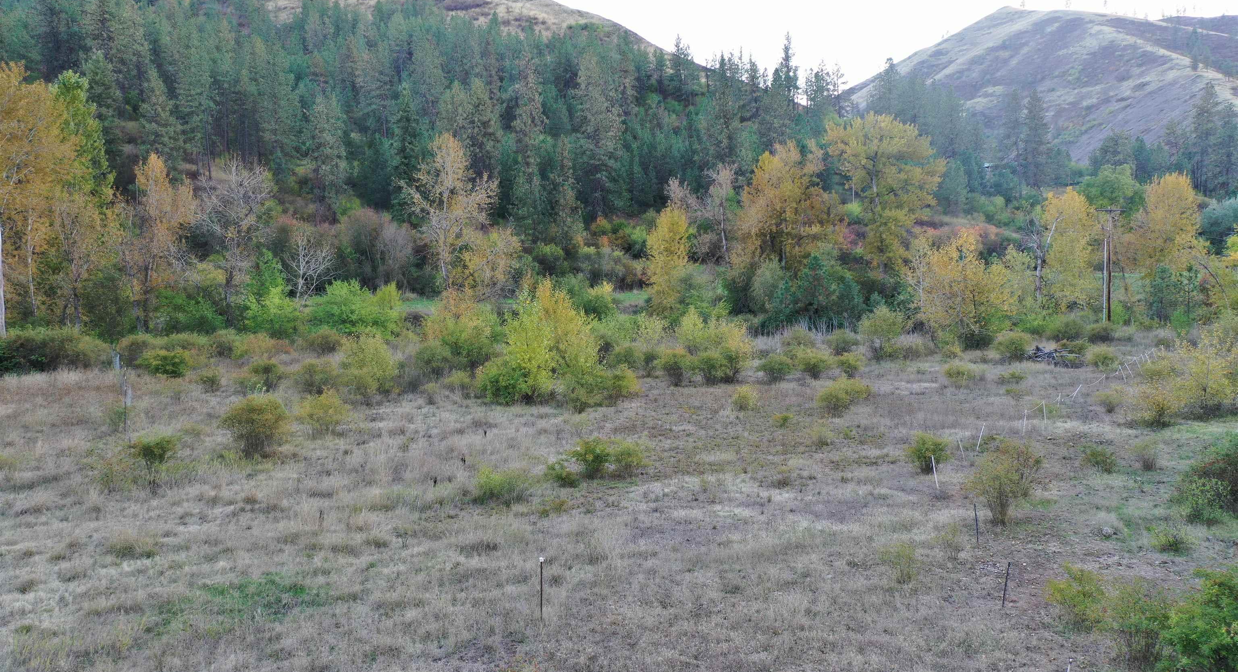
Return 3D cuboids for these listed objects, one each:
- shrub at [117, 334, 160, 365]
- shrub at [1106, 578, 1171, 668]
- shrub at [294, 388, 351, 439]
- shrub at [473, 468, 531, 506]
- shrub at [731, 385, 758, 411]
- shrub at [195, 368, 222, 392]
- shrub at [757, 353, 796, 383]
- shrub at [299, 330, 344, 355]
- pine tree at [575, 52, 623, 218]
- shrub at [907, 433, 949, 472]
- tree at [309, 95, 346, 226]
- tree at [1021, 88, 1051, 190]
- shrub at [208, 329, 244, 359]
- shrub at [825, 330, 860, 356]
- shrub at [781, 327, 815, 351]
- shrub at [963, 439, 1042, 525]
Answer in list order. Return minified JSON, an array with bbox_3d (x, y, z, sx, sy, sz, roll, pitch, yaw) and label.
[{"bbox_3d":[-30.110,0.881,60.310,2.726,2.014,2.590,-3,7,-27],"label":"shrub"},{"bbox_3d":[11.261,6.196,20.876,1.410,1.870,1.360,0,8,0],"label":"shrub"},{"bbox_3d":[-12.144,3.175,39.500,2.295,1.964,2.180,0,5,0],"label":"shrub"},{"bbox_3d":[-3.625,4.677,29.828,1.828,1.226,1.736,-1,6,-7],"label":"shrub"},{"bbox_3d":[6.074,3.013,46.500,1.350,1.260,1.290,0,5,0],"label":"shrub"},{"bbox_3d":[-21.488,2.309,50.500,1.392,1.256,1.323,0,5,0],"label":"shrub"},{"bbox_3d":[9.225,1.930,56.500,2.270,1.820,2.160,0,5,0],"label":"shrub"},{"bbox_3d":[-21.357,0.452,69.254,3.270,1.820,2.940,0,7,0],"label":"shrub"},{"bbox_3d":[-3.164,-31.997,153.641,7.717,26.130,7.331,0,6,-1],"label":"pine tree"},{"bbox_3d":[11.535,4.356,35.998,1.630,1.420,1.580,0,8,0],"label":"shrub"},{"bbox_3d":[-44.366,-27.181,146.977,5.906,19.667,5.610,-2,6,-16],"label":"tree"},{"bbox_3d":[92.887,-43.635,215.000,6.563,23.096,6.234,0,5,0],"label":"tree"},{"bbox_3d":[-27.652,0.544,67.636,2.510,1.980,2.260,0,7,0],"label":"shrub"},{"bbox_3d":[16.046,0.486,69.151,2.570,1.750,2.310,0,7,0],"label":"shrub"},{"bbox_3d":[12.341,0.268,66.405,2.335,1.879,2.218,1,6,11],"label":"shrub"},{"bbox_3d":[11.114,4.240,27.905,2.299,2.521,2.184,2,6,22],"label":"shrub"}]

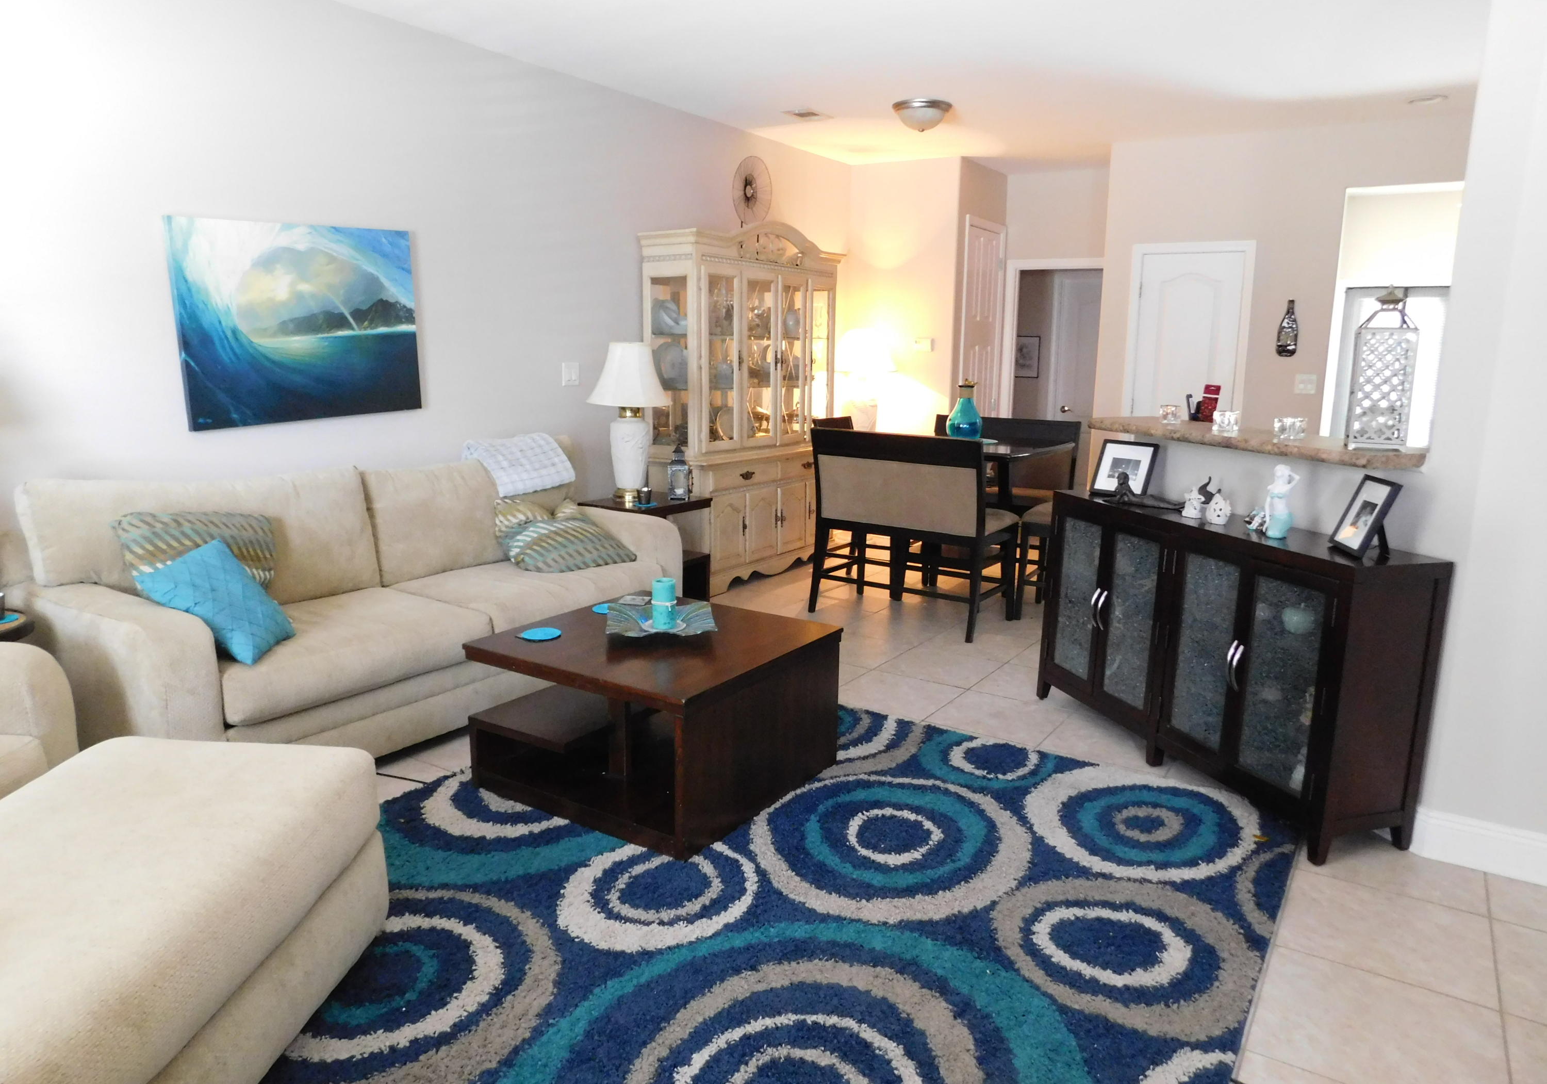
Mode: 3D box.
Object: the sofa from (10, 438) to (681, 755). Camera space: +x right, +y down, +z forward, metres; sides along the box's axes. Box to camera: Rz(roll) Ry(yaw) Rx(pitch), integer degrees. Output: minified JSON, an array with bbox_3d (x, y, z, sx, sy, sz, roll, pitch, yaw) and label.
[{"bbox_3d":[-1.452,0.189,3.990,0.980,0.940,2.360,9,14,36],"label":"sofa"}]

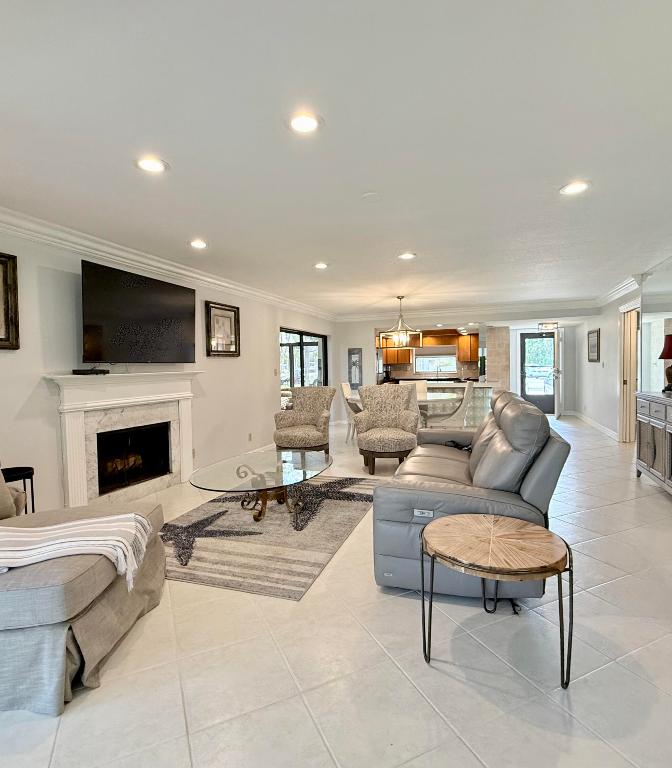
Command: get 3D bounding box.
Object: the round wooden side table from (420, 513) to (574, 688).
[{"bbox_3d":[0.691,0.934,1.837,0.597,0.508,0.597,0,2,20],"label":"round wooden side table"}]

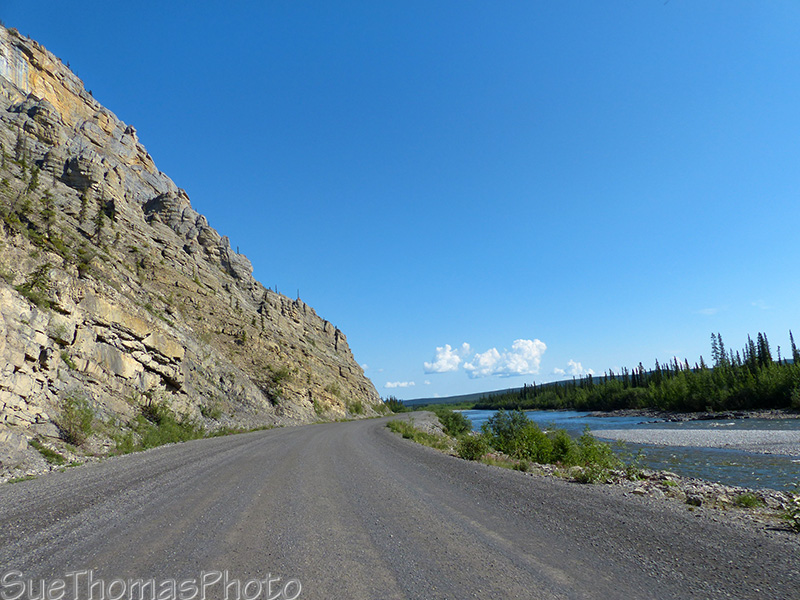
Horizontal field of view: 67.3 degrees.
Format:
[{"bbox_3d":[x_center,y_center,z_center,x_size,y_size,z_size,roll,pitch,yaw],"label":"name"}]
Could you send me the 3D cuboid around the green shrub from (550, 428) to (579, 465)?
[{"bbox_3d":[3.833,3.425,14.000,0.720,0.870,0.700,0,-10,0],"label":"green shrub"}]

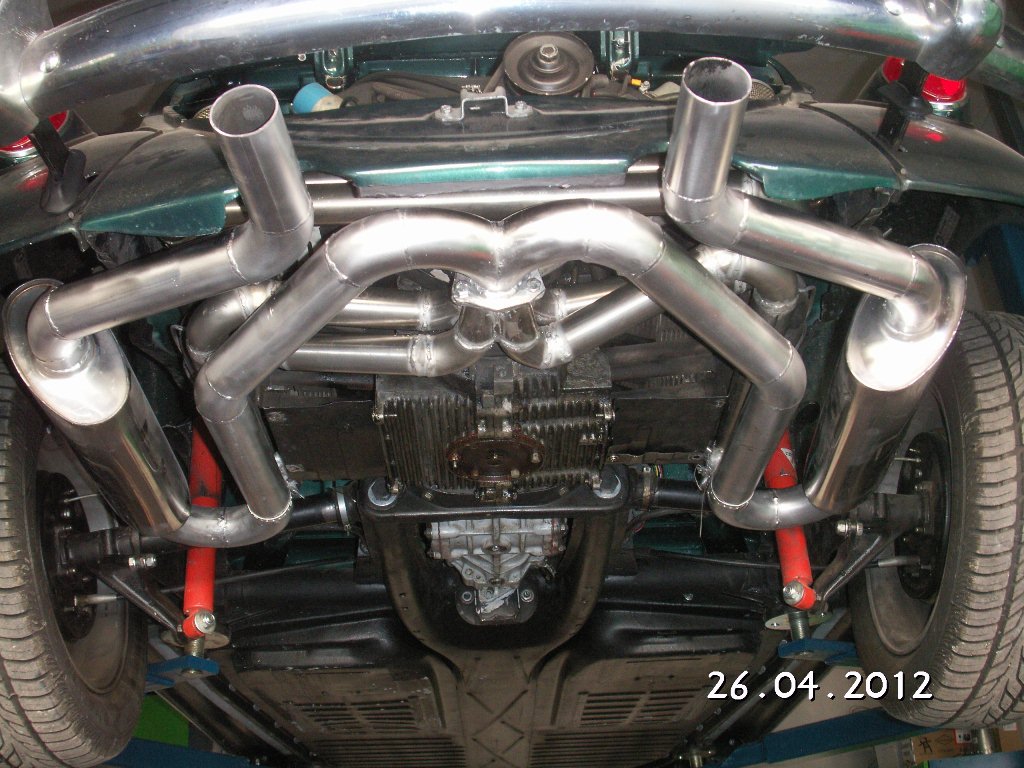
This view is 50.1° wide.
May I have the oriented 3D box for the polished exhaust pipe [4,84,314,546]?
[{"bbox_3d":[-0.396,-0.038,1.252,0.407,0.225,0.730,-2,-28,-1],"label":"polished exhaust pipe"}]

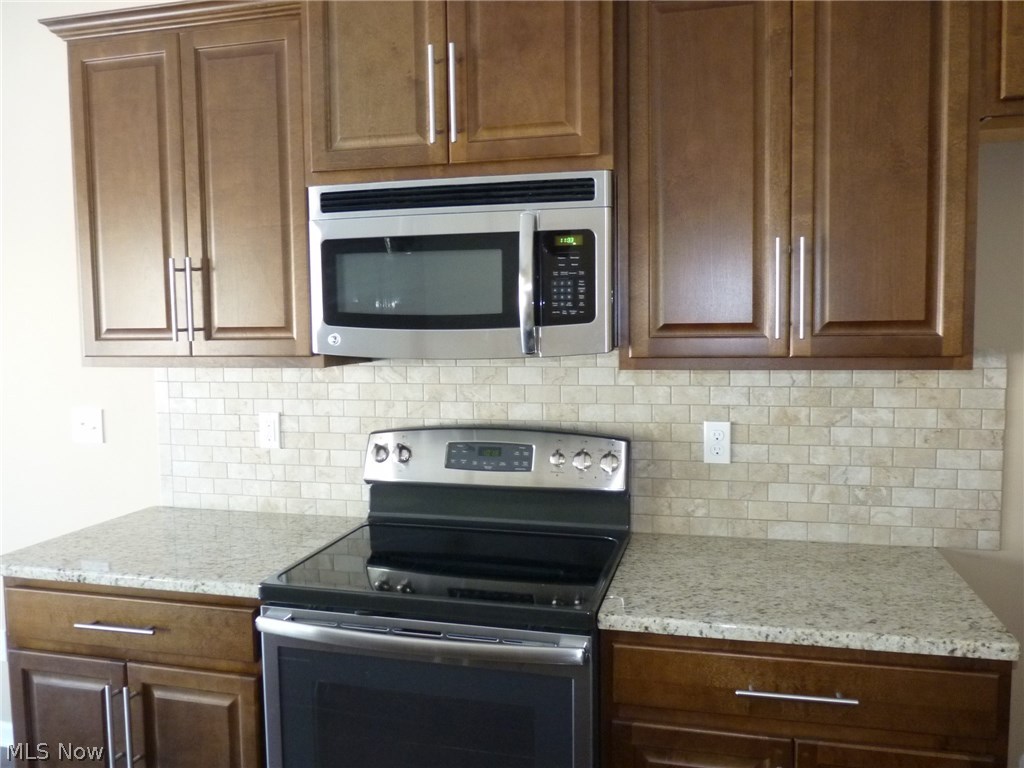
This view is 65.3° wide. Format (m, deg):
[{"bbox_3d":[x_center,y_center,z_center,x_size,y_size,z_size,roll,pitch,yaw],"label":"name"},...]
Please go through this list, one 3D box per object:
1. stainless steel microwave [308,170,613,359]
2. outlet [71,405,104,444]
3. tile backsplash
[{"bbox_3d":[-0.098,-0.289,2.068,0.758,0.423,0.406,1,5,14],"label":"stainless steel microwave"},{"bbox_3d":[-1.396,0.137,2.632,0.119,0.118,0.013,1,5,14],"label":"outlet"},{"bbox_3d":[0.043,0.155,2.281,2.432,0.510,0.011,1,5,14],"label":"tile backsplash"}]

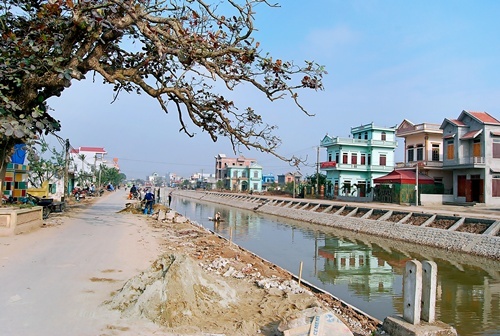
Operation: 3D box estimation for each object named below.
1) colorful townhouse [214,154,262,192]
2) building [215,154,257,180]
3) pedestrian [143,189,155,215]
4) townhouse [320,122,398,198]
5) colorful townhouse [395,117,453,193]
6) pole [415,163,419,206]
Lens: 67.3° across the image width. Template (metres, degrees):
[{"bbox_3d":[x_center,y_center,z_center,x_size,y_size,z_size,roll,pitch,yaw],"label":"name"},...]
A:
[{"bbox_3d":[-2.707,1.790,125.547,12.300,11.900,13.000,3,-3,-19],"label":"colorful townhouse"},{"bbox_3d":[-5.914,1.888,139.153,14.500,12.900,6.200,3,-3,-19],"label":"building"},{"bbox_3d":[-5.724,1.889,21.200,0.550,1.480,0.580,-1,-4,41],"label":"pedestrian"},{"bbox_3d":[17.374,-0.909,59.166,10.600,11.650,5.700,3,-3,-19],"label":"townhouse"},{"bbox_3d":[21.465,-0.580,42.619,7.800,9.350,5.200,3,-3,-19],"label":"colorful townhouse"},{"bbox_3d":[15.628,1.511,35.107,0.220,4.100,0.220,3,-3,-19],"label":"pole"}]

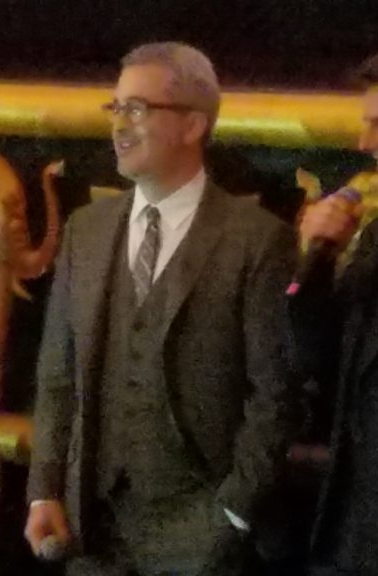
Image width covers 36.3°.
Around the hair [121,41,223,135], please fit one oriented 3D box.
[{"bbox_3d":[-0.033,-0.368,1.070,0.190,0.170,0.165,6,-6,-40],"label":"hair"}]

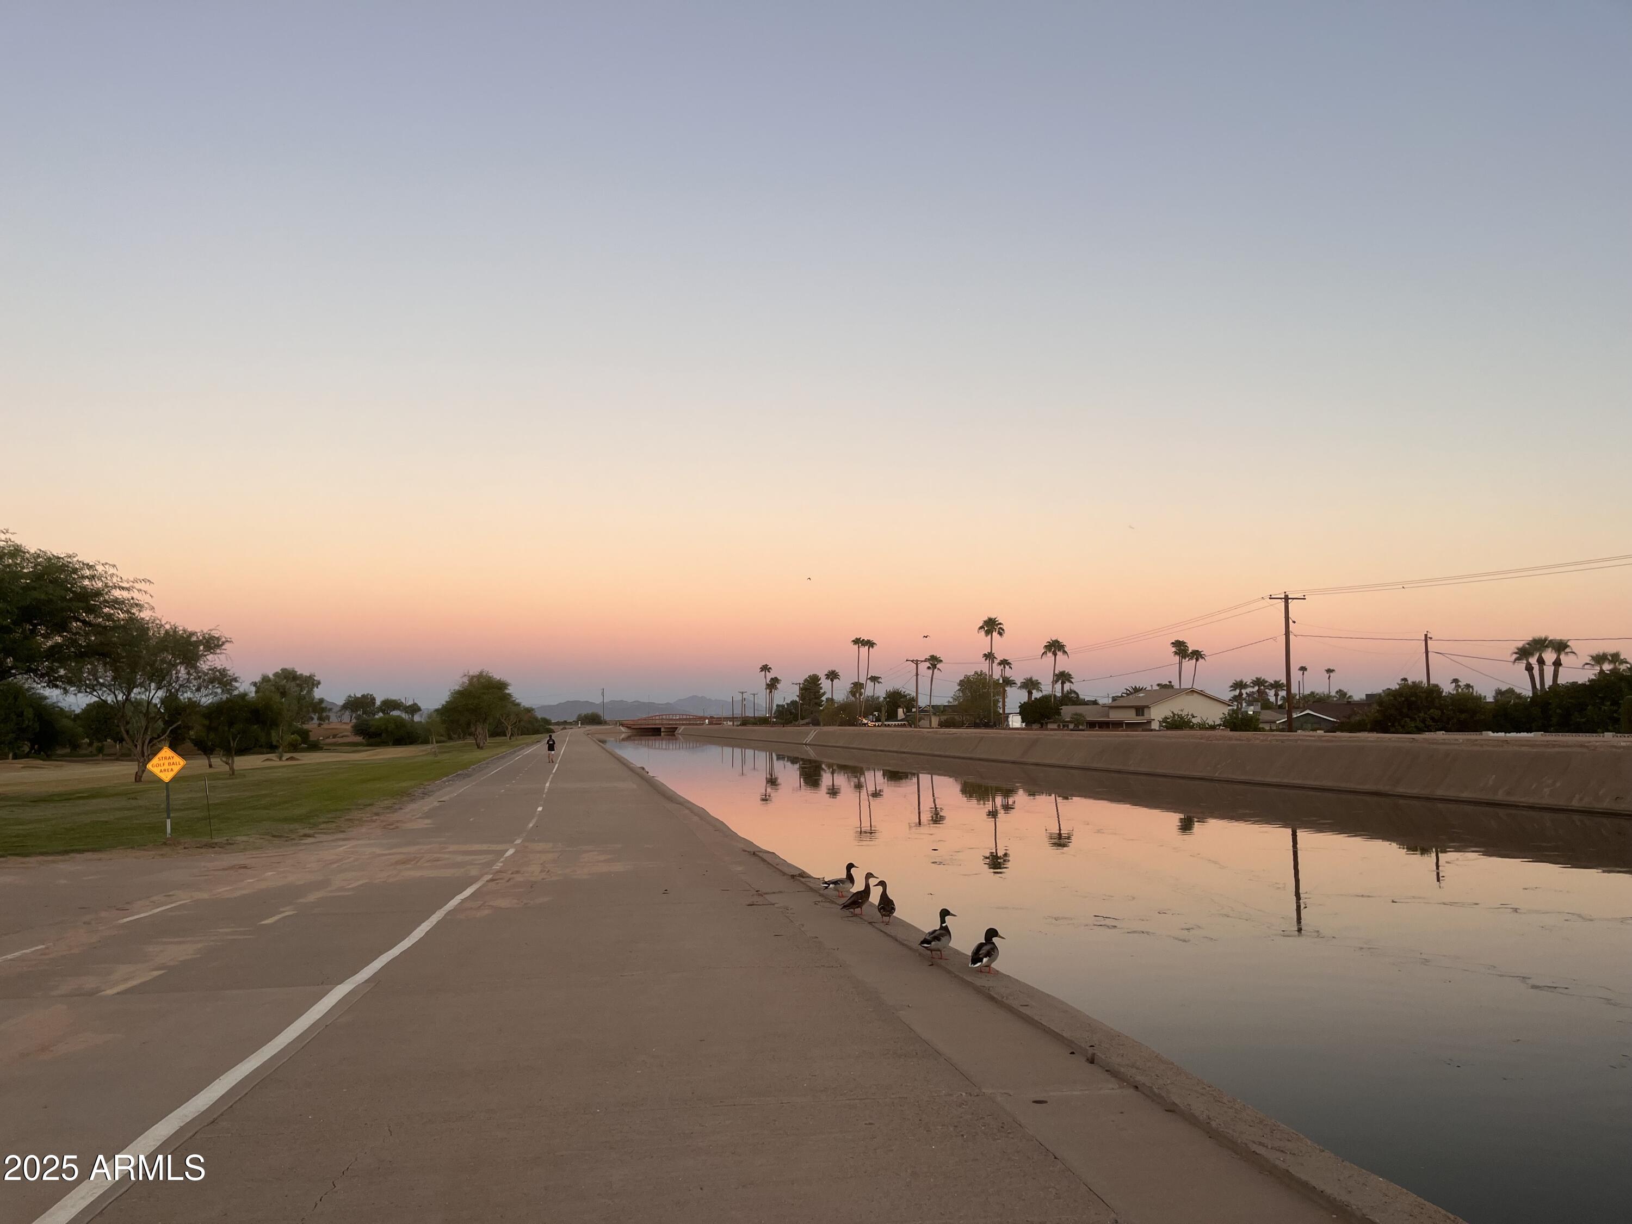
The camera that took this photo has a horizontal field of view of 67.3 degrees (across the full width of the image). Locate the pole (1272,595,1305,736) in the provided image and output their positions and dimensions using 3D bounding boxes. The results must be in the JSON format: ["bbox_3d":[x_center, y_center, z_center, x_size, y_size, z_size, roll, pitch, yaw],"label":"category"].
[{"bbox_3d":[27.412,3.513,70.579,2.450,9.281,0.350,1,-5,-12],"label":"pole"}]

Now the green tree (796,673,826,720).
[{"bbox_3d":[-0.905,20.964,290.000,7.000,12.500,7.000,0,-5,0],"label":"green tree"}]

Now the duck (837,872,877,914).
[{"bbox_3d":[0.356,2.412,10.570,0.360,0.370,0.160,3,-6,-33],"label":"duck"}]

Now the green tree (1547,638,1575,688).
[{"bbox_3d":[64.472,6.831,105.584,2.300,9.180,2.300,-3,-6,31],"label":"green tree"}]

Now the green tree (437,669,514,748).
[{"bbox_3d":[-34.520,9.881,125.000,7.800,8.100,7.600,0,-5,0],"label":"green tree"}]

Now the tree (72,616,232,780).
[{"bbox_3d":[-30.260,3.961,56.000,7.600,7.600,7.200,0,-5,0],"label":"tree"}]

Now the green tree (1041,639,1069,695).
[{"bbox_3d":[29.449,9.031,151.000,3.400,11.000,3.400,0,-5,0],"label":"green tree"}]

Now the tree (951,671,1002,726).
[{"bbox_3d":[24.901,13.735,190.000,7.800,9.000,7.500,0,-5,0],"label":"tree"}]

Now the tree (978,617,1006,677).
[{"bbox_3d":[20.425,7.685,141.361,3.000,14.098,3.000,-1,-5,8],"label":"tree"}]

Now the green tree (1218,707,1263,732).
[{"bbox_3d":[29.406,8.113,84.869,2.900,2.888,2.700,-2,-6,19],"label":"green tree"}]

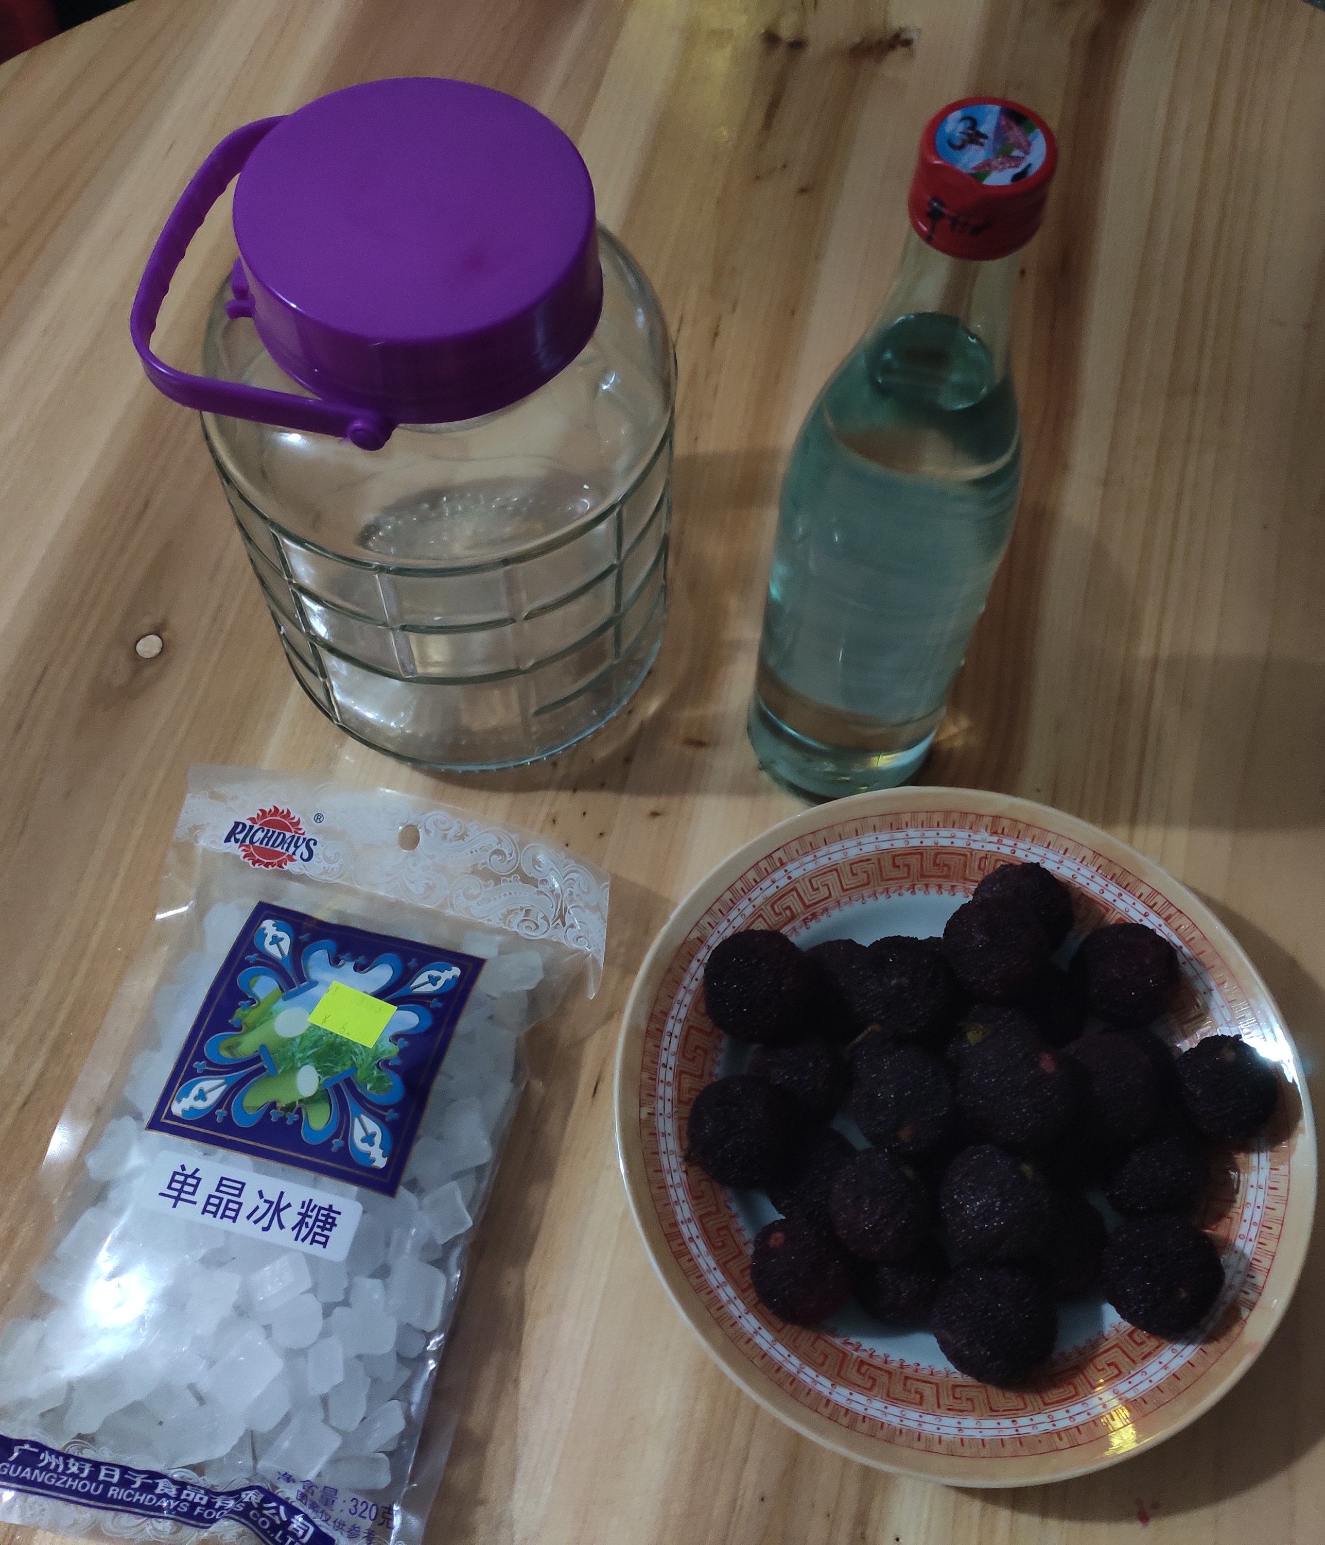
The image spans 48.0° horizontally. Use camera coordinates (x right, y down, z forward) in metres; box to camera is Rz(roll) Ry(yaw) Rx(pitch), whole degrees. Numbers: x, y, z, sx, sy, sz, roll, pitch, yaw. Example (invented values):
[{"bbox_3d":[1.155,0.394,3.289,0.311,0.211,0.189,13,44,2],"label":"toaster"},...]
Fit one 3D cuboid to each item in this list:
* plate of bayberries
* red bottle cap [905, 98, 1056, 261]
[{"bbox_3d":[0.096,0.106,0.476,0.218,0.055,0.218,1,64,-1],"label":"plate of bayberries"},{"bbox_3d":[0.071,-0.131,0.329,0.030,0.019,0.030,3,64,0],"label":"red bottle cap"}]

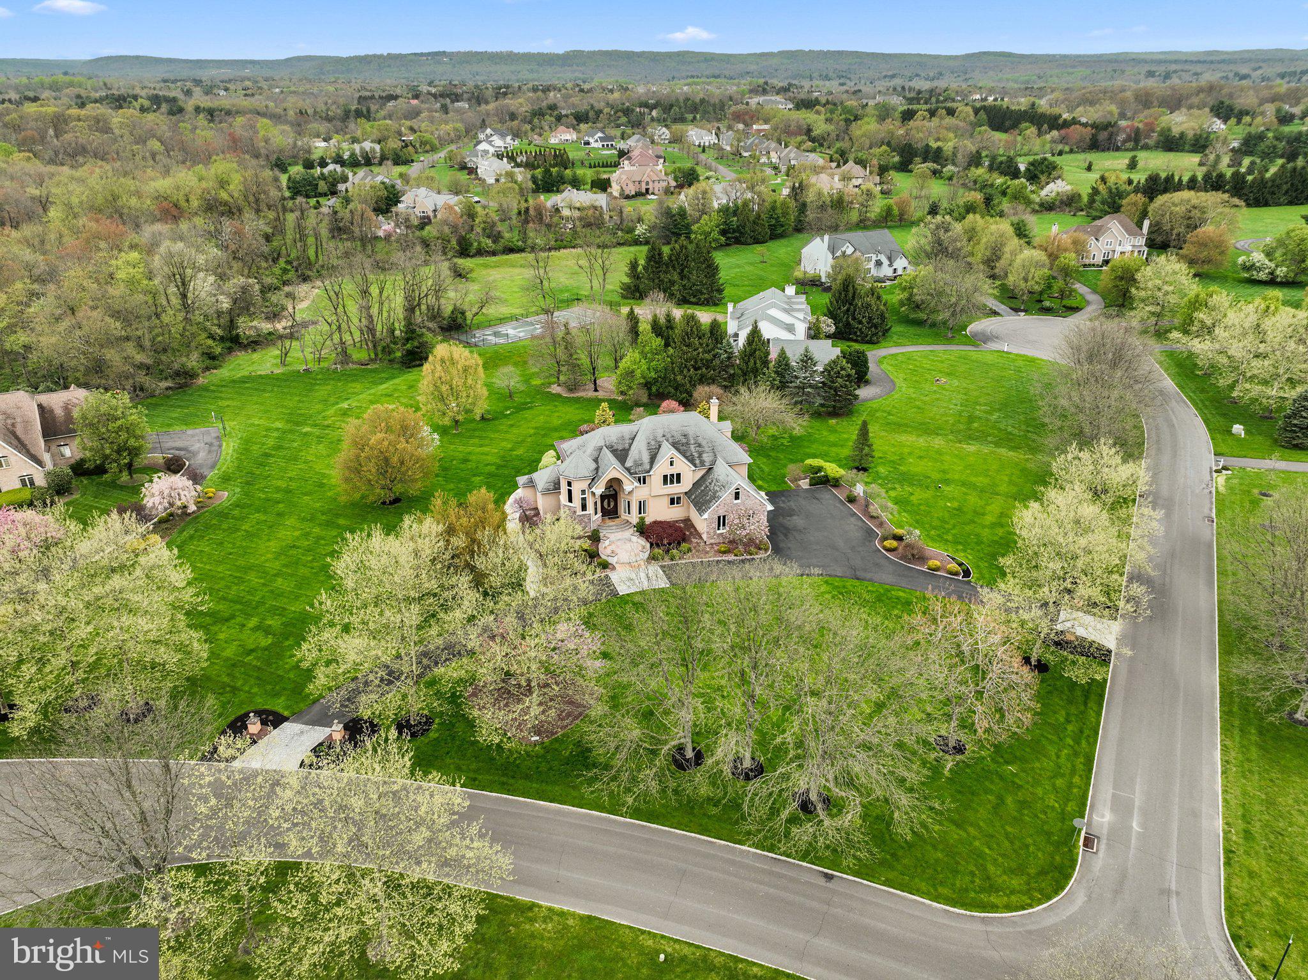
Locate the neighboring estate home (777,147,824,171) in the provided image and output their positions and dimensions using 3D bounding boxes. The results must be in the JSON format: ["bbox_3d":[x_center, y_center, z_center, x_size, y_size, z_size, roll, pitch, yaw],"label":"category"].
[{"bbox_3d":[75.300,-168.270,462.420,22.000,10.500,23.000,-2,25,-5],"label":"neighboring estate home"}]

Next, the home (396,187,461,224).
[{"bbox_3d":[-78.700,-99.560,314.430,19.500,10.000,16.000,2,25,5],"label":"home"}]

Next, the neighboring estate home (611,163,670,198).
[{"bbox_3d":[-5.300,-126.940,372.280,21.500,10.600,14.500,-7,26,-15],"label":"neighboring estate home"}]

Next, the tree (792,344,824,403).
[{"bbox_3d":[24.100,-18.250,141.600,5.000,9.100,5.000,0,25,0],"label":"tree"}]

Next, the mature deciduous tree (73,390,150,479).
[{"bbox_3d":[-70.590,-7.170,119.350,8.720,12.070,8.720,-15,29,-29],"label":"mature deciduous tree"}]

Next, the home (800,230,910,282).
[{"bbox_3d":[51.000,-60.170,230.180,24.000,10.000,13.000,-12,28,-24],"label":"home"}]

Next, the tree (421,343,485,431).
[{"bbox_3d":[-29.870,-14.890,134.040,9.420,13.480,9.420,-6,26,-12],"label":"tree"}]

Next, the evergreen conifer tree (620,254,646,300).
[{"bbox_3d":[-4.720,-50.030,212.400,6.240,10.120,6.240,-1,25,-1],"label":"evergreen conifer tree"}]

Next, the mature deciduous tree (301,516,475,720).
[{"bbox_3d":[-20.000,11.040,69.630,12.800,17.000,12.800,0,25,0],"label":"mature deciduous tree"}]

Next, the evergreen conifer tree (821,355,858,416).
[{"bbox_3d":[29.820,-16.730,142.960,5.590,9.200,5.590,5,26,11],"label":"evergreen conifer tree"}]

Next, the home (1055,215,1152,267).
[{"bbox_3d":[126.800,-71.430,256.010,24.000,11.600,19.000,1,25,2],"label":"home"}]

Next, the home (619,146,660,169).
[{"bbox_3d":[-7.000,-168.830,461.980,20.000,10.500,20.000,-1,25,-3],"label":"home"}]

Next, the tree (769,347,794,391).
[{"bbox_3d":[20.900,-19.640,146.470,4.100,7.500,4.100,0,25,0],"label":"tree"}]

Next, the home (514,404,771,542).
[{"bbox_3d":[-1.870,-2.670,110.230,28.200,11.700,21.000,-7,26,-14],"label":"home"}]

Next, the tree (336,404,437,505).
[{"bbox_3d":[-32.500,-4.090,108.260,11.300,11.700,11.300,0,25,0],"label":"tree"}]

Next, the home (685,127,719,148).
[{"bbox_3d":[32.300,-234.260,602.490,19.000,10.000,14.000,-9,26,-18],"label":"home"}]

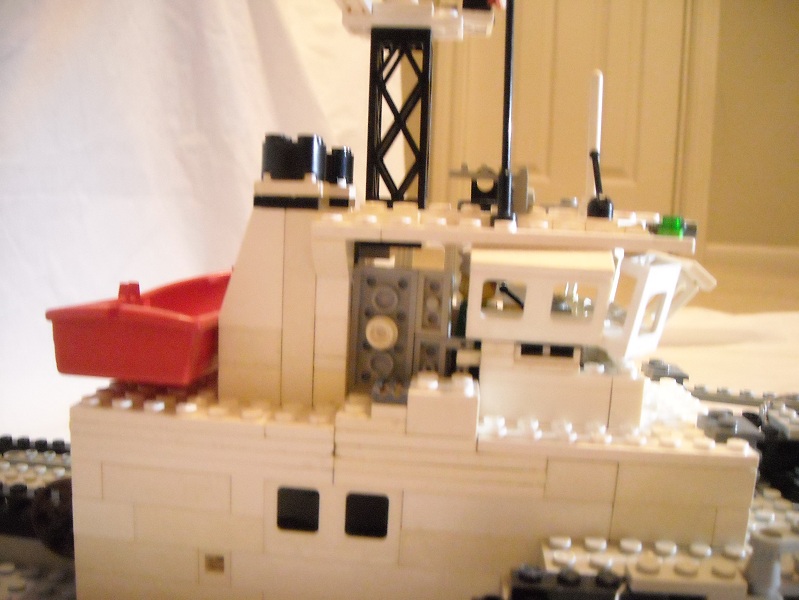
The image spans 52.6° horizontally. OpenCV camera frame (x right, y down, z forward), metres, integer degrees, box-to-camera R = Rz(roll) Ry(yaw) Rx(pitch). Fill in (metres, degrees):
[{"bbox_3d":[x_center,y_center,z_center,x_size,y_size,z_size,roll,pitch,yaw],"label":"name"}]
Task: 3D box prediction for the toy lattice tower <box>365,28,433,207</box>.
[{"bbox_3d":[0.000,-0.049,0.225,0.016,0.048,0.016,3,7,4],"label":"toy lattice tower"}]

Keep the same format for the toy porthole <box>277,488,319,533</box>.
[{"bbox_3d":[-0.024,0.049,0.189,0.010,0.011,0.004,3,7,4],"label":"toy porthole"}]

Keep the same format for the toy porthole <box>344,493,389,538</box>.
[{"bbox_3d":[-0.007,0.050,0.188,0.010,0.011,0.004,3,7,4],"label":"toy porthole"}]

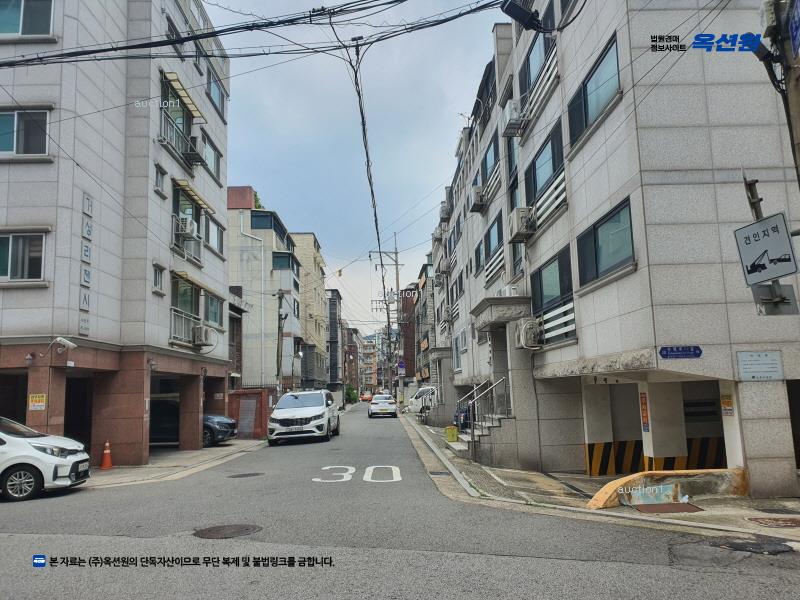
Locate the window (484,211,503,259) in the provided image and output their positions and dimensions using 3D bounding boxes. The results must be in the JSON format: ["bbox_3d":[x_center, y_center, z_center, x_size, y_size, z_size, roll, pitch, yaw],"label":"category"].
[{"bbox_3d":[3.278,-2.123,20.791,0.130,1.050,3.350,-1,-8,-1],"label":"window"}]

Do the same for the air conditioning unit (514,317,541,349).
[{"bbox_3d":[3.161,0.841,15.015,0.330,0.675,0.800,-2,-8,-1],"label":"air conditioning unit"}]

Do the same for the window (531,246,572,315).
[{"bbox_3d":[3.354,-0.374,13.480,0.160,1.030,3.270,-2,-8,-1],"label":"window"}]

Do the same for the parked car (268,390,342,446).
[{"bbox_3d":[-3.219,4.021,21.087,1.970,1.760,5.100,-2,-8,-1],"label":"parked car"}]

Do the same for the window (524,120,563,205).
[{"bbox_3d":[3.417,-3.079,14.214,0.150,1.115,3.316,-2,-8,-1],"label":"window"}]

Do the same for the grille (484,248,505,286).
[{"bbox_3d":[3.116,-1.152,19.915,0.180,0.820,3.400,-2,-8,-1],"label":"grille"}]

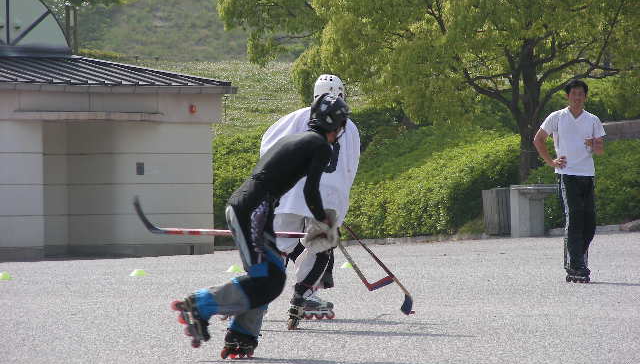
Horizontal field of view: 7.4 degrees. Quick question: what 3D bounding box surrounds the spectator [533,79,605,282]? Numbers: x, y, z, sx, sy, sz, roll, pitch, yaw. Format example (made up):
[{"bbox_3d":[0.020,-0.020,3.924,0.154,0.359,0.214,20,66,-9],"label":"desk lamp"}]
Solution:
[{"bbox_3d":[2.193,-0.013,43.900,0.630,1.800,0.400,0,0,-10],"label":"spectator"}]

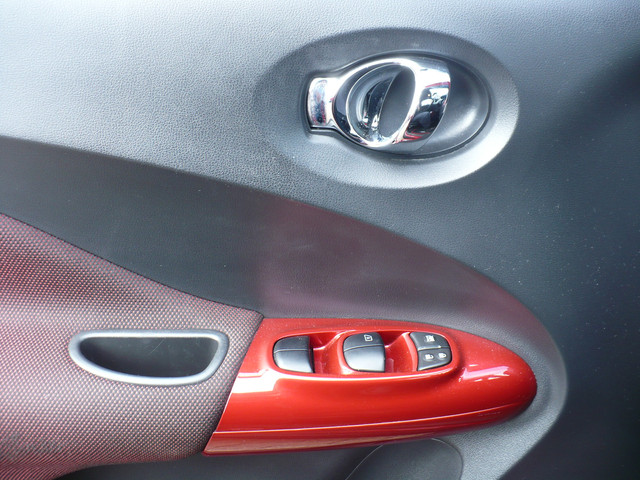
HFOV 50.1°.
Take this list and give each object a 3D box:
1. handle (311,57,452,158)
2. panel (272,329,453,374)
[{"bbox_3d":[0.048,-0.113,0.577,0.119,0.077,0.035,0,23,0],"label":"handle"},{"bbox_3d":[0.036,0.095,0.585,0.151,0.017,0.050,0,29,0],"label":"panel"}]

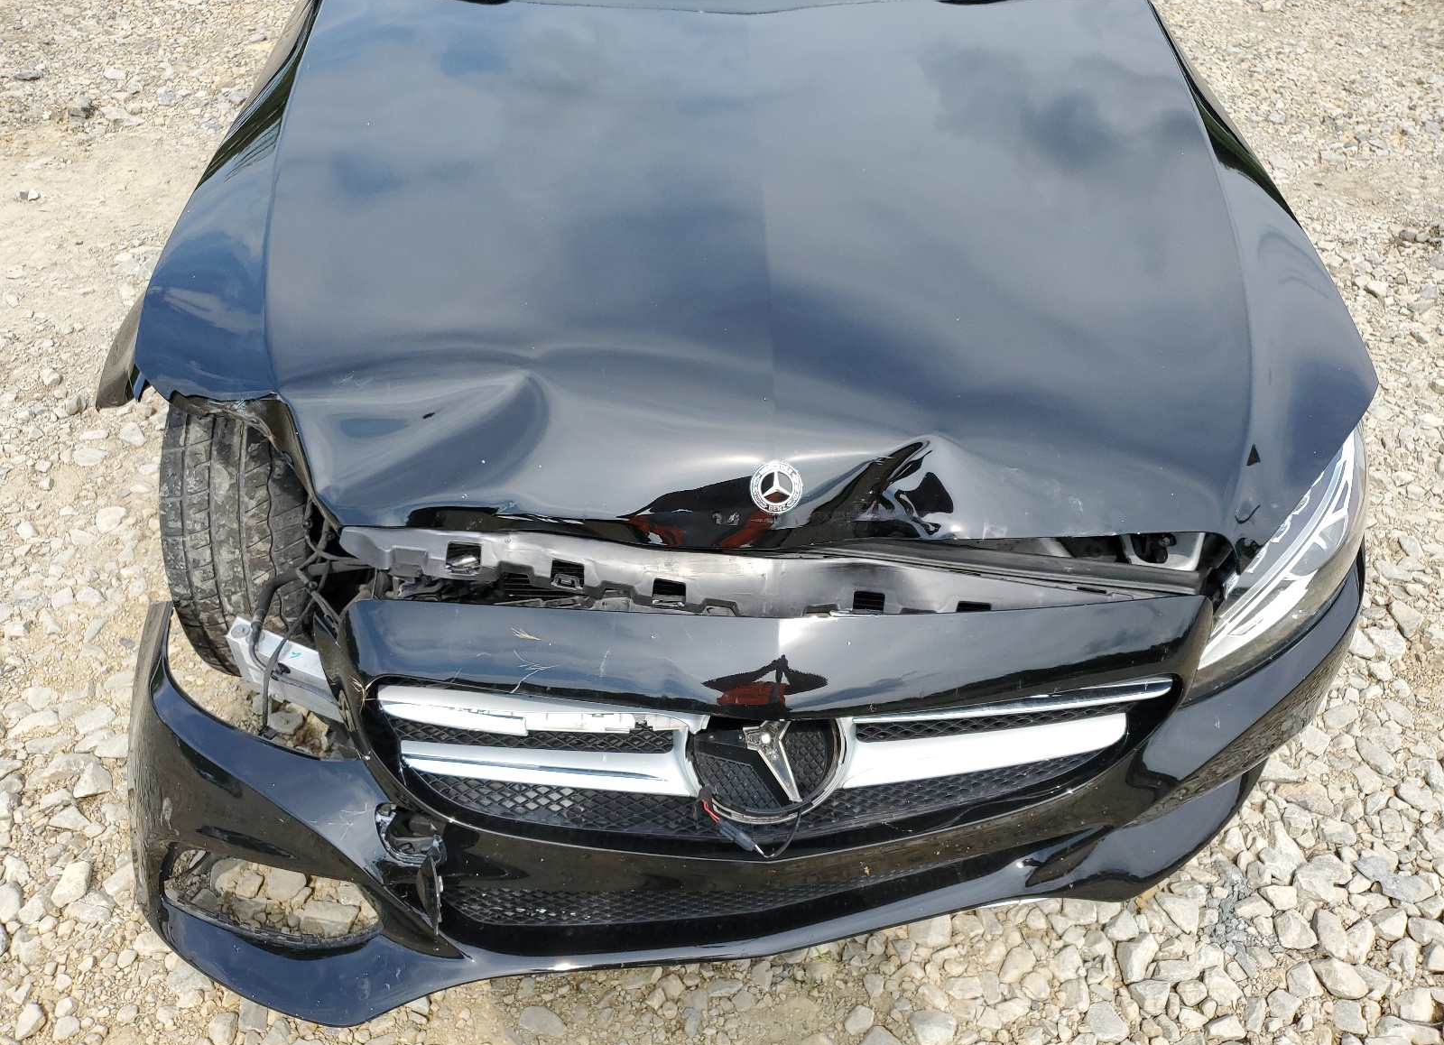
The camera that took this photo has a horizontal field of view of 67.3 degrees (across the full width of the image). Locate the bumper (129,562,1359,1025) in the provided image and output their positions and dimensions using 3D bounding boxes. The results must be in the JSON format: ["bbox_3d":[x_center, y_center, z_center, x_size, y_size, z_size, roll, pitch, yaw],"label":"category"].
[{"bbox_3d":[0.030,0.267,1.452,1.800,0.570,0.550,-3,42,-3],"label":"bumper"}]

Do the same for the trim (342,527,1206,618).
[{"bbox_3d":[0.063,0.059,1.280,1.000,0.100,0.130,1,42,1],"label":"trim"}]

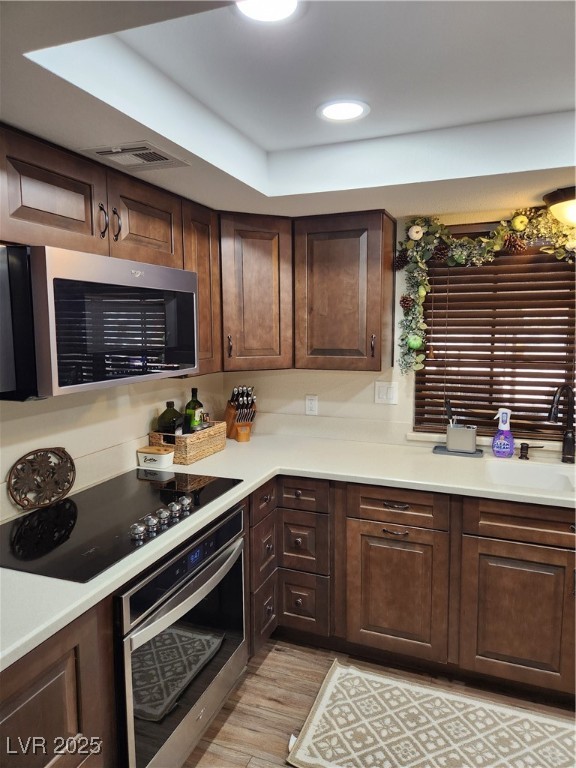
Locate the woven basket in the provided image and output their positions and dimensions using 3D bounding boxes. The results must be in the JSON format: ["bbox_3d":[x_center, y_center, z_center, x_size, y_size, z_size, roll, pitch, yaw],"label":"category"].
[{"bbox_3d":[-0.506,0.299,2.672,0.215,0.140,0.380,2,7,22],"label":"woven basket"}]

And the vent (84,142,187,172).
[{"bbox_3d":[-0.491,-0.736,1.673,0.235,0.025,0.250,2,7,22],"label":"vent"}]

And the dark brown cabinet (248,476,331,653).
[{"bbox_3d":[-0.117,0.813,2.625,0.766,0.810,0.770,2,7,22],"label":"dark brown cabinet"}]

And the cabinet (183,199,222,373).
[{"bbox_3d":[-0.531,-0.425,2.382,0.328,0.760,0.310,2,7,22],"label":"cabinet"}]

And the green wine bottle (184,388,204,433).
[{"bbox_3d":[-0.497,0.191,2.764,0.088,0.320,0.088,2,7,22],"label":"green wine bottle"}]

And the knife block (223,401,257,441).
[{"bbox_3d":[-0.287,0.199,3.027,0.115,0.250,0.190,-3,7,-24],"label":"knife block"}]

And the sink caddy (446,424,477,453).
[{"bbox_3d":[0.913,0.289,2.678,0.137,0.122,0.068,2,7,22],"label":"sink caddy"}]

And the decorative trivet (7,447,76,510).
[{"bbox_3d":[-0.903,0.349,1.889,0.025,0.212,0.288,-7,4,23],"label":"decorative trivet"}]

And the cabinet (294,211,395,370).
[{"bbox_3d":[0.303,-0.466,2.667,0.455,0.760,0.330,2,7,22],"label":"cabinet"}]

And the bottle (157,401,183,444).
[{"bbox_3d":[-0.582,0.233,2.586,0.115,0.285,0.115,2,7,22],"label":"bottle"}]

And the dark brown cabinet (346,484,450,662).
[{"bbox_3d":[0.594,0.810,2.541,0.455,0.795,0.610,2,7,22],"label":"dark brown cabinet"}]

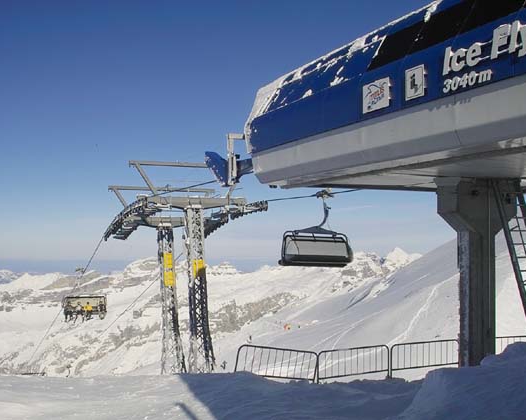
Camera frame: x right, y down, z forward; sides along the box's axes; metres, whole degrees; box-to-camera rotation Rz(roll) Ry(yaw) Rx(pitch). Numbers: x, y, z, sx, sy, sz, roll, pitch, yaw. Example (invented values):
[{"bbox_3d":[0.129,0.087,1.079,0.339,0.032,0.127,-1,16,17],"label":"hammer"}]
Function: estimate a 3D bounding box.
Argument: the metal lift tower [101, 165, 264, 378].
[{"bbox_3d":[-5.360,4.314,42.243,7.700,13.600,13.300,1,-3,-25],"label":"metal lift tower"}]

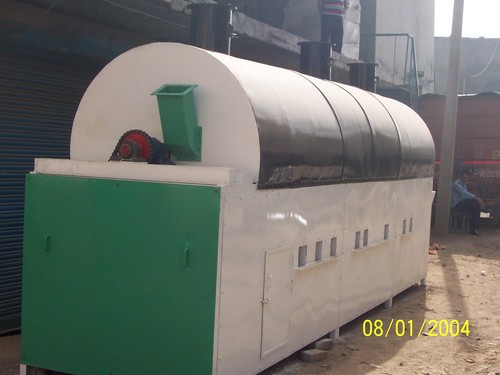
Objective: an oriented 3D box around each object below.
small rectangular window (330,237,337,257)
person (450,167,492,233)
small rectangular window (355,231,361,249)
[{"bbox_3d":[0.670,0.482,6.632,0.030,0.152,0.147,4,3,24],"label":"small rectangular window"},{"bbox_3d":[4.379,0.303,16.300,0.850,1.280,0.500,3,3,15],"label":"person"},{"bbox_3d":[0.947,0.468,7.239,0.030,0.152,0.147,4,3,24],"label":"small rectangular window"}]

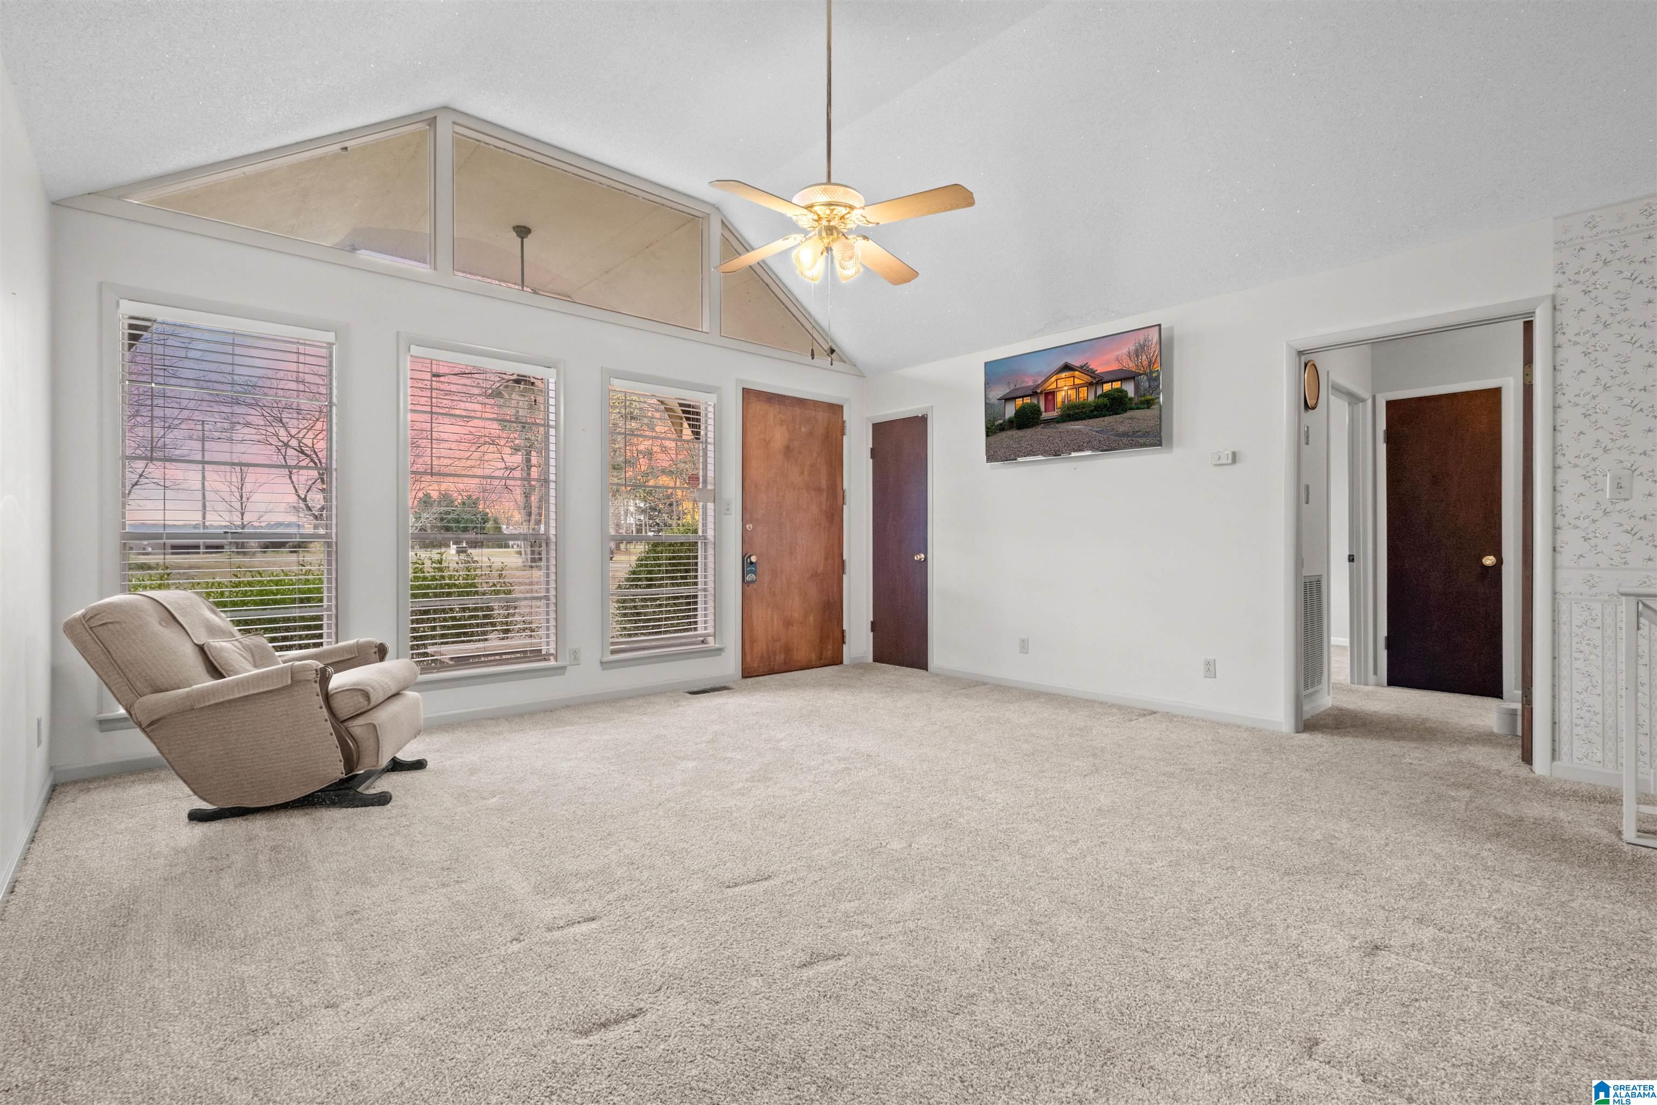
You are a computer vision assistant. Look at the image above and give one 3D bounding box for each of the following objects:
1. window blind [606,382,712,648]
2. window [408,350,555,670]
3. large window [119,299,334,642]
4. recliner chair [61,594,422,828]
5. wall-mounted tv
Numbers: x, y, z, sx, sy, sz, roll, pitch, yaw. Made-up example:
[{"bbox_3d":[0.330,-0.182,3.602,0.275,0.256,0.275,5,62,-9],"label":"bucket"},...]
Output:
[{"bbox_3d":[-1.100,-0.225,4.691,0.780,1.772,0.063,0,0,-42],"label":"window blind"},{"bbox_3d":[-1.942,-0.220,3.944,0.759,1.761,0.063,0,0,-42],"label":"window"},{"bbox_3d":[-2.758,-0.211,3.220,0.751,1.743,0.063,0,0,-42],"label":"large window"},{"bbox_3d":[-2.141,0.542,2.677,0.924,0.809,0.745,0,0,-16],"label":"recliner chair"},{"bbox_3d":[1.543,-0.969,4.453,0.063,0.714,1.217,0,0,-42],"label":"wall-mounted tv"}]

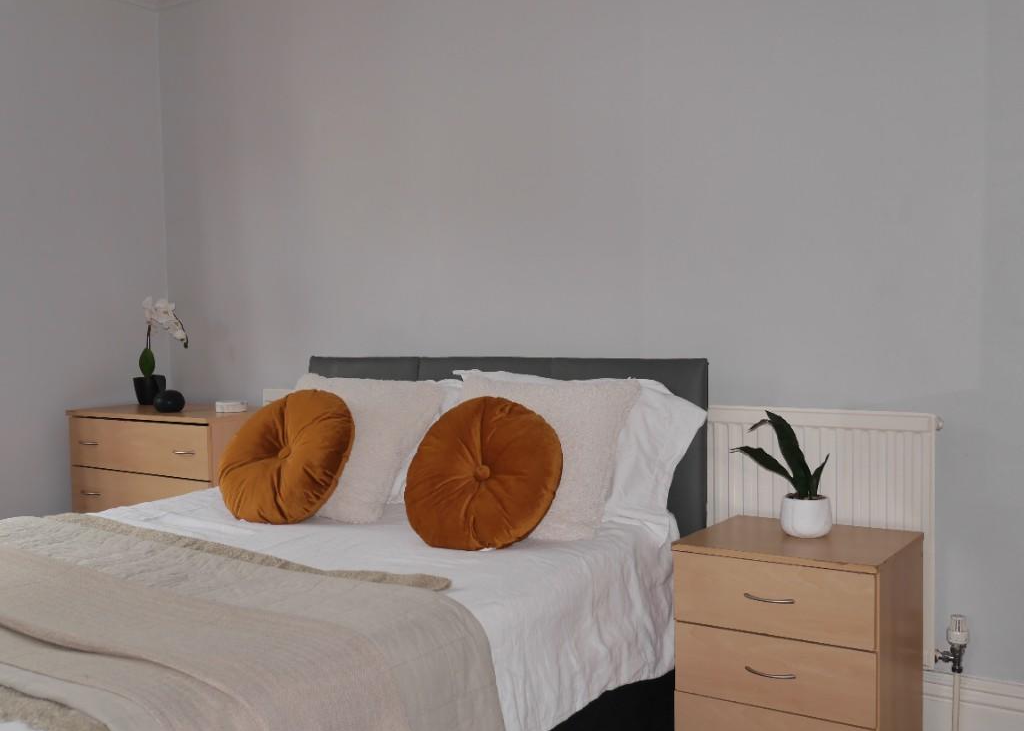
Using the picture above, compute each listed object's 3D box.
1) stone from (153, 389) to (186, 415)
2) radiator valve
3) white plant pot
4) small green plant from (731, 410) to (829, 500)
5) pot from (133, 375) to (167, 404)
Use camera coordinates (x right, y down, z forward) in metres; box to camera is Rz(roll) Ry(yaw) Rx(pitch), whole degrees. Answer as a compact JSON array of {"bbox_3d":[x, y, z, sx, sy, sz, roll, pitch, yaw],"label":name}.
[{"bbox_3d":[-1.134,0.118,3.724,0.104,0.075,0.101,1,4,36],"label":"stone"},{"bbox_3d":[1.039,0.656,2.655,0.075,0.141,0.056,1,4,35],"label":"radiator valve"},{"bbox_3d":[0.685,0.349,2.616,0.119,0.084,0.119,-1,3,0],"label":"white plant pot"},{"bbox_3d":[0.624,0.209,2.624,0.221,0.209,0.130,0,3,15],"label":"small green plant"},{"bbox_3d":[-1.315,0.092,4.071,0.117,0.099,0.117,-1,3,0],"label":"pot"}]

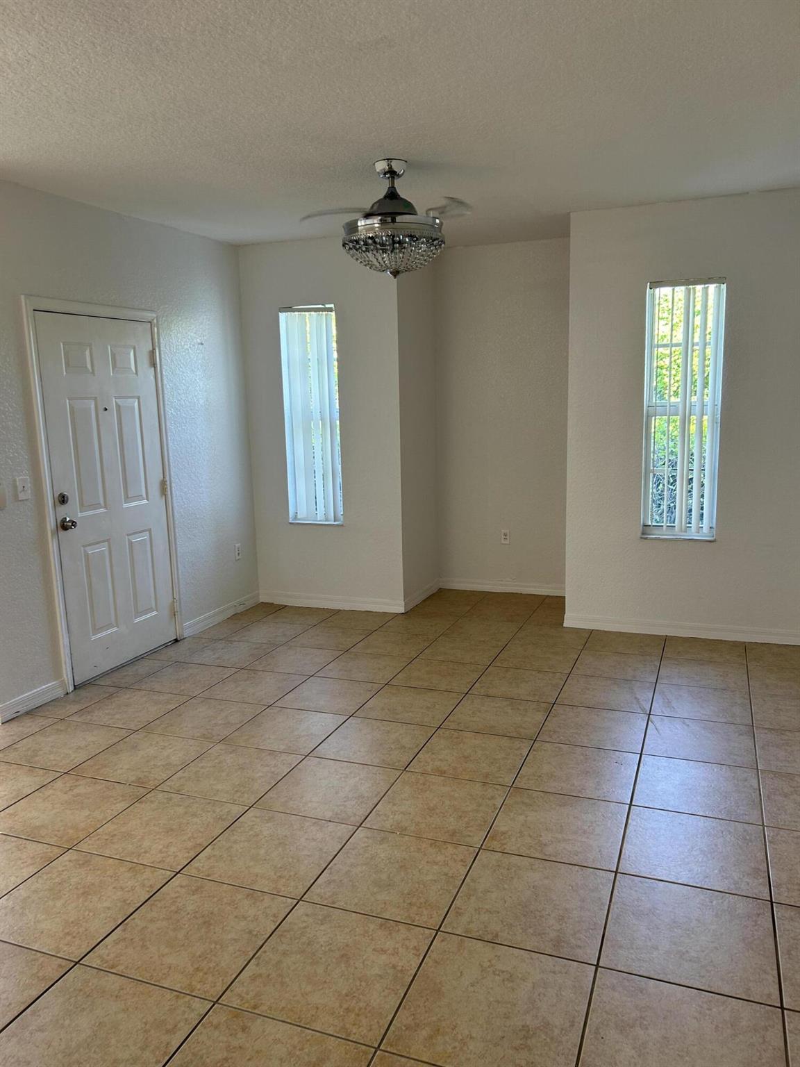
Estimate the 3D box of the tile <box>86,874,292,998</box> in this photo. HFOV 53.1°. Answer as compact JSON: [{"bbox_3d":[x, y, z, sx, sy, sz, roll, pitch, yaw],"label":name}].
[{"bbox_3d":[-0.607,1.181,2.378,0.451,0.010,0.453,2,10,21],"label":"tile"}]

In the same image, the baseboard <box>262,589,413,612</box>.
[{"bbox_3d":[-0.520,0.517,6.035,1.212,0.085,0.015,2,10,21],"label":"baseboard"}]

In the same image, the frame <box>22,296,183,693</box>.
[{"bbox_3d":[-1.708,-0.252,4.686,0.120,2.100,1.049,2,10,21],"label":"frame"}]

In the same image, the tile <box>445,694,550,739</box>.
[{"bbox_3d":[0.481,0.892,3.894,0.452,0.015,0.452,2,10,21],"label":"tile"}]

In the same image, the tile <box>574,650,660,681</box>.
[{"bbox_3d":[1.238,0.753,4.567,0.452,0.012,0.452,2,10,21],"label":"tile"}]

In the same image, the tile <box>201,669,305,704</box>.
[{"bbox_3d":[-0.798,0.847,4.401,0.453,0.012,0.453,2,10,21],"label":"tile"}]

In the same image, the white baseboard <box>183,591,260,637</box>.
[{"bbox_3d":[-1.264,0.579,5.809,0.015,0.085,0.968,2,10,21],"label":"white baseboard"}]

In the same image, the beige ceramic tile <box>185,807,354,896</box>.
[{"bbox_3d":[-0.444,1.109,2.809,0.453,0.012,0.453,2,10,21],"label":"beige ceramic tile"}]

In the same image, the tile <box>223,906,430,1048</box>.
[{"bbox_3d":[-0.186,1.208,2.237,0.457,0.010,0.457,2,10,21],"label":"tile"}]

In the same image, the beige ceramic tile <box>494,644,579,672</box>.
[{"bbox_3d":[0.814,0.738,4.741,0.453,0.012,0.453,2,10,21],"label":"beige ceramic tile"}]

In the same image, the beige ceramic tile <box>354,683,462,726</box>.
[{"bbox_3d":[0.056,0.877,4.061,0.452,0.015,0.452,2,10,21],"label":"beige ceramic tile"}]

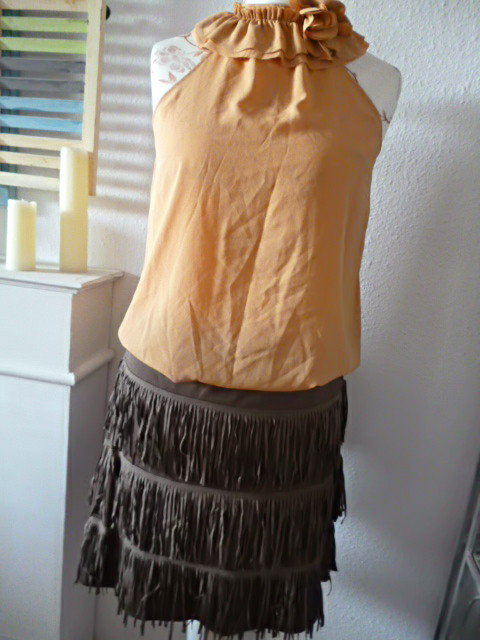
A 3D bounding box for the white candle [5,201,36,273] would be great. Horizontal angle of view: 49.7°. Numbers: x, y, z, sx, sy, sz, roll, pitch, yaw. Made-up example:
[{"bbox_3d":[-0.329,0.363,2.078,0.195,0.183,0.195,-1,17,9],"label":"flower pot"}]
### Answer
[{"bbox_3d":[-0.490,-0.190,1.162,0.062,0.149,0.062,1,16,-23],"label":"white candle"}]

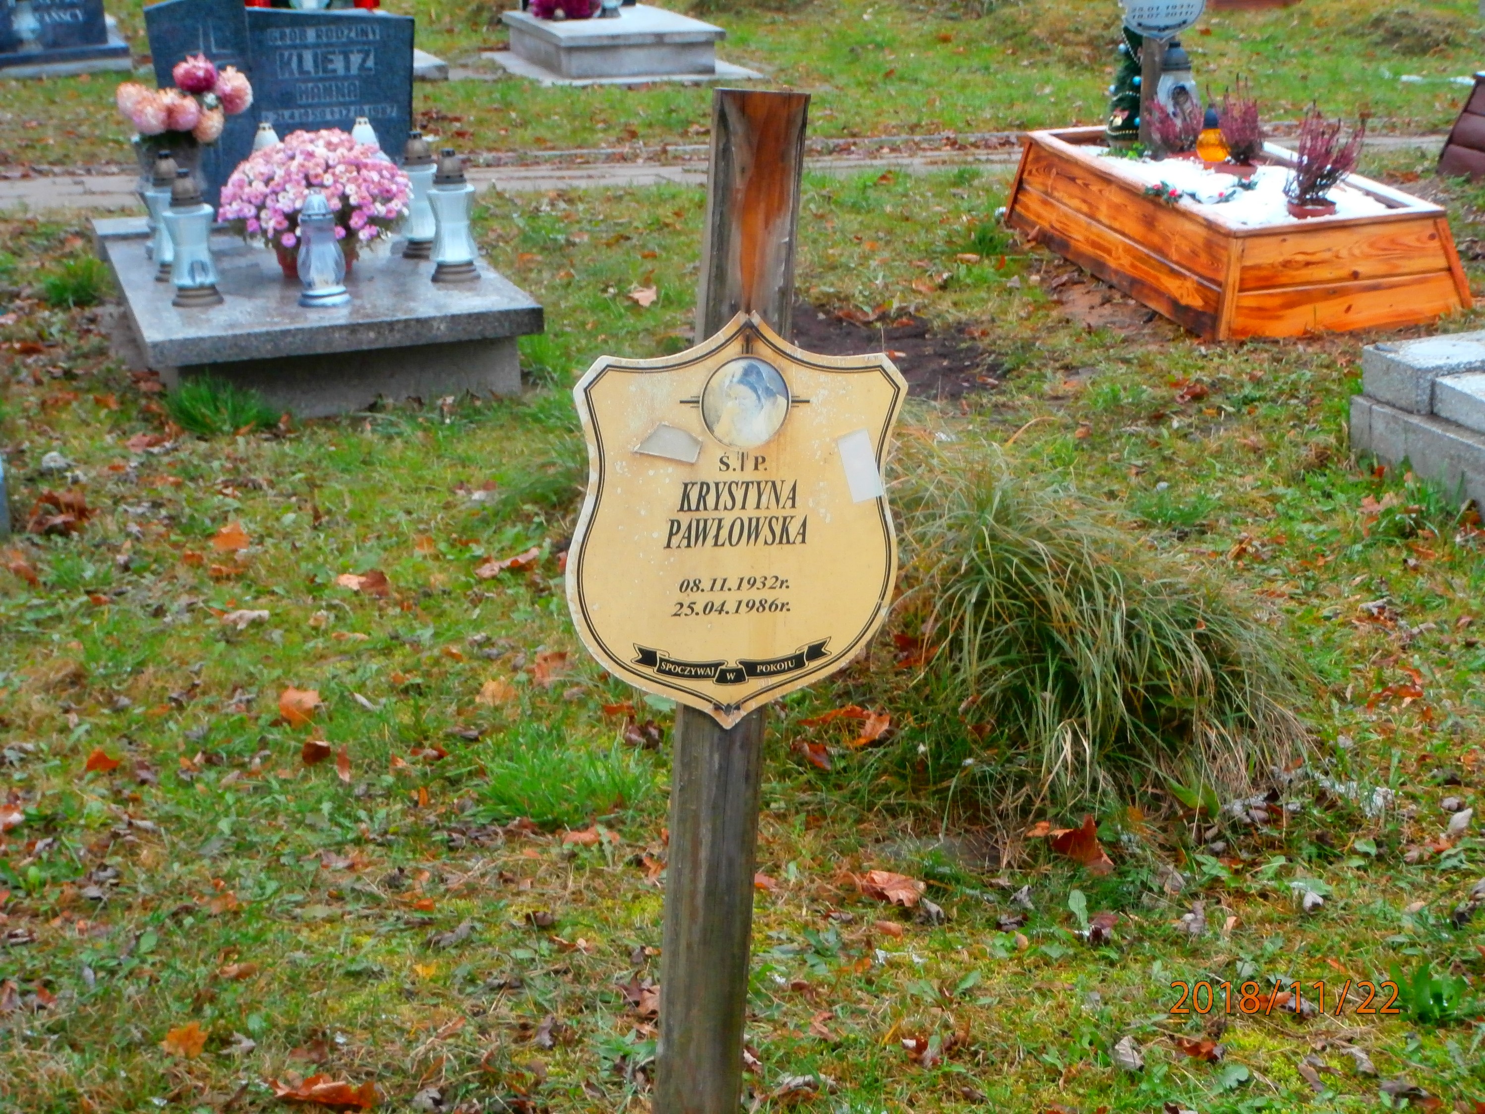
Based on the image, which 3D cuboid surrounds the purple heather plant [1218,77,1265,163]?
[{"bbox_3d":[1.429,-1.249,8.365,0.140,0.251,0.126,-6,17,-11],"label":"purple heather plant"}]

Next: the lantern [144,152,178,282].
[{"bbox_3d":[-1.411,-0.840,7.191,0.109,0.312,0.109,-7,17,-14],"label":"lantern"}]

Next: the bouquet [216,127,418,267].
[{"bbox_3d":[-1.058,-0.881,7.147,0.481,0.323,0.457,-7,17,-14],"label":"bouquet"}]

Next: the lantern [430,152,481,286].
[{"bbox_3d":[-0.698,-0.820,7.001,0.122,0.317,0.122,-7,17,-14],"label":"lantern"}]

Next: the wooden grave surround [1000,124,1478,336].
[{"bbox_3d":[1.349,-0.967,8.299,0.684,0.256,1.868,-6,17,-11],"label":"wooden grave surround"}]

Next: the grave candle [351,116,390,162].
[{"bbox_3d":[-0.995,-1.026,7.785,0.131,0.292,0.131,-7,17,-14],"label":"grave candle"}]

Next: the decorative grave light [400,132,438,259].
[{"bbox_3d":[-0.827,-0.914,7.346,0.121,0.313,0.121,-7,17,-14],"label":"decorative grave light"}]

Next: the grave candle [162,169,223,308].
[{"bbox_3d":[-1.300,-0.753,6.869,0.124,0.318,0.124,-7,17,-14],"label":"grave candle"}]

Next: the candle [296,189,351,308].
[{"bbox_3d":[-0.984,-0.722,6.799,0.125,0.270,0.125,-7,17,-14],"label":"candle"}]

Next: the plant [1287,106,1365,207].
[{"bbox_3d":[1.532,-1.052,7.670,0.209,0.271,0.188,-6,17,-11],"label":"plant"}]

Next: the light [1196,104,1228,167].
[{"bbox_3d":[1.386,-1.244,8.592,0.099,0.164,0.099,-6,17,-11],"label":"light"}]

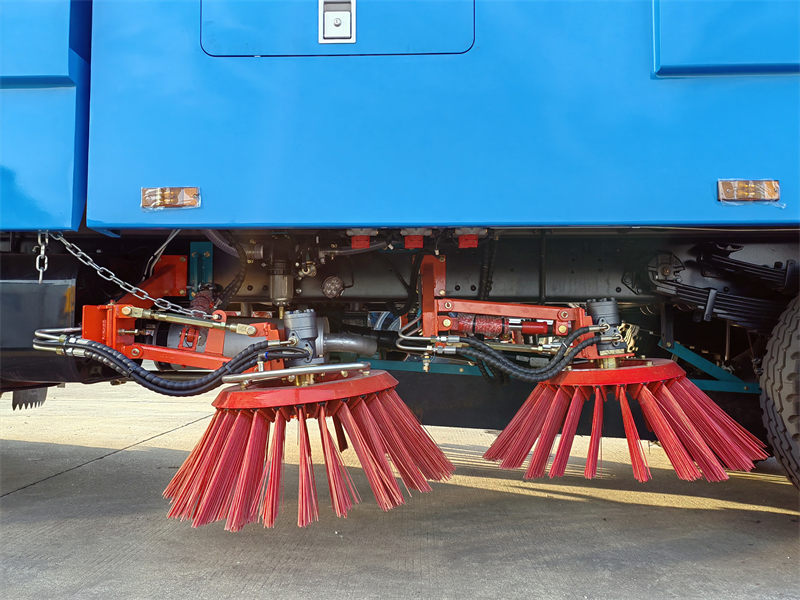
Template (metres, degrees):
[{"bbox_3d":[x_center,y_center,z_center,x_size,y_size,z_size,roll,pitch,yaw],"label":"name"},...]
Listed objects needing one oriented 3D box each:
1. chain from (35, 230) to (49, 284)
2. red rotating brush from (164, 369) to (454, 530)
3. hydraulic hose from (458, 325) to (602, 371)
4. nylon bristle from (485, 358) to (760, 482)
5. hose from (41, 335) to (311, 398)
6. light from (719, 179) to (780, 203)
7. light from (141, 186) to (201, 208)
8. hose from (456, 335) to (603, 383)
[{"bbox_3d":[-0.958,-0.116,1.670,0.036,0.148,0.033,0,-3,2],"label":"chain"},{"bbox_3d":[-0.283,0.394,1.955,0.880,0.310,0.880,-5,-1,2],"label":"red rotating brush"},{"bbox_3d":[0.393,0.143,1.880,0.435,0.140,0.100,0,-3,2],"label":"hydraulic hose"},{"bbox_3d":[0.678,0.344,1.985,0.830,0.275,0.830,-3,-3,2],"label":"nylon bristle"},{"bbox_3d":[-0.670,0.195,1.830,0.810,0.178,0.140,0,-3,2],"label":"hose"},{"bbox_3d":[0.845,-0.265,1.510,0.146,0.049,0.022,0,-3,2],"label":"light"},{"bbox_3d":[-0.571,-0.256,1.555,0.146,0.049,0.022,0,-3,2],"label":"light"},{"bbox_3d":[0.390,0.176,1.880,0.440,0.146,0.100,0,-3,2],"label":"hose"}]

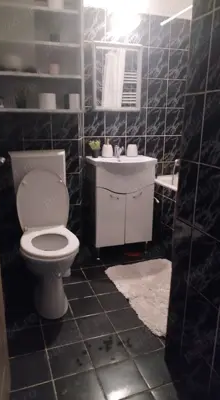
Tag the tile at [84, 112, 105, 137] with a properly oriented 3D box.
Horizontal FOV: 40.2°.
[{"bbox_3d":[-0.132,-0.691,2.663,0.200,0.252,0.010,-5,16,-20],"label":"tile"}]

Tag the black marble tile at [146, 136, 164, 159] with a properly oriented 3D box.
[{"bbox_3d":[0.432,-0.489,2.935,0.200,0.252,0.010,-5,16,-20],"label":"black marble tile"}]

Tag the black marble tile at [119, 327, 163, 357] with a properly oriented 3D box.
[{"bbox_3d":[0.171,0.794,1.695,0.202,0.010,0.199,-5,16,-20],"label":"black marble tile"}]

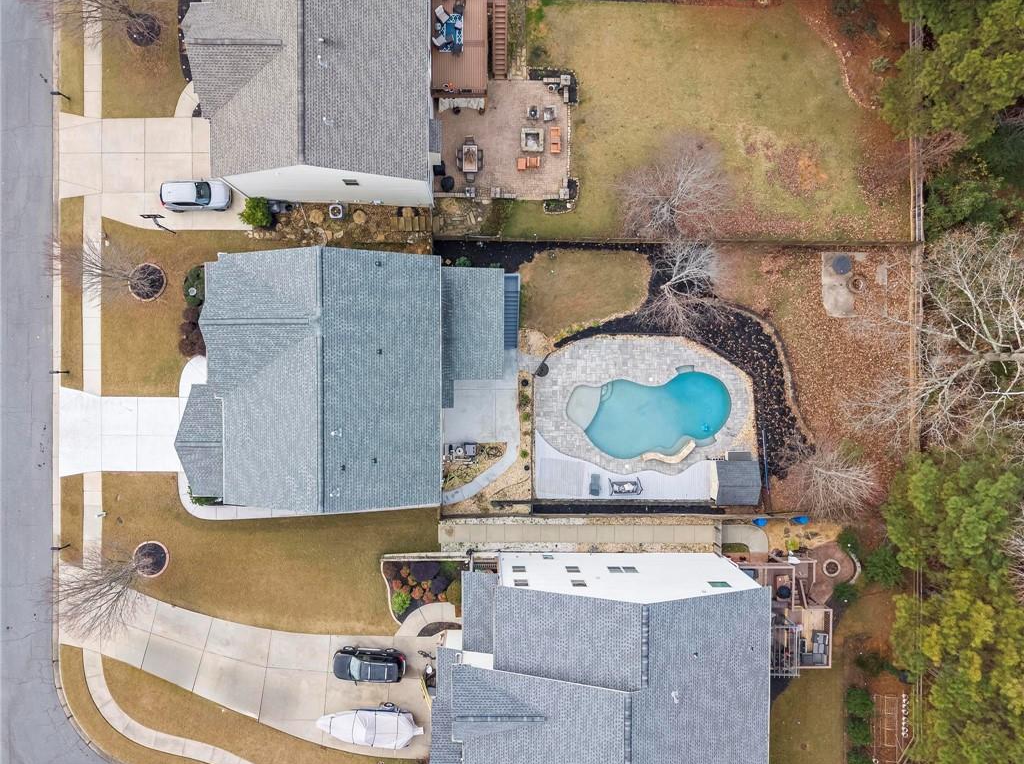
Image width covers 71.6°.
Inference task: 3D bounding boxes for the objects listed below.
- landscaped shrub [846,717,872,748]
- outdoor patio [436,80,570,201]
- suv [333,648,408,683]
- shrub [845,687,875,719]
[{"bbox_3d":[24.637,24.779,50.338,1.700,1.500,1.900,0,91,-1],"label":"landscaped shrub"},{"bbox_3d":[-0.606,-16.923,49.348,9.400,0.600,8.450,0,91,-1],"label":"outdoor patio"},{"bbox_3d":[-9.405,18.798,46.965,4.830,1.760,1.930,2,90,-2],"label":"suv"},{"bbox_3d":[24.053,22.152,49.073,1.600,1.500,1.750,0,91,-2],"label":"shrub"}]

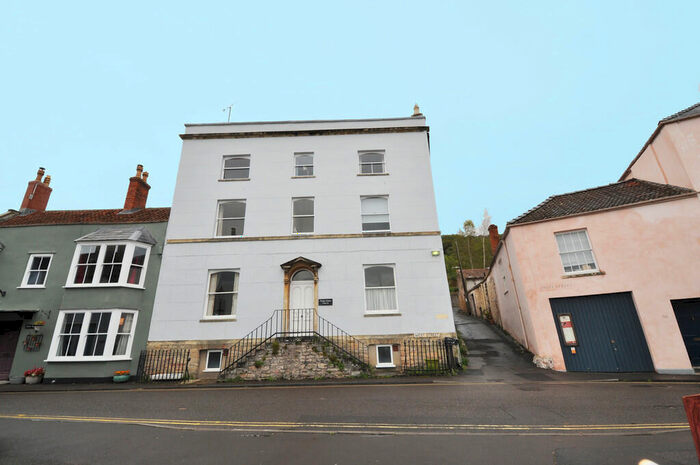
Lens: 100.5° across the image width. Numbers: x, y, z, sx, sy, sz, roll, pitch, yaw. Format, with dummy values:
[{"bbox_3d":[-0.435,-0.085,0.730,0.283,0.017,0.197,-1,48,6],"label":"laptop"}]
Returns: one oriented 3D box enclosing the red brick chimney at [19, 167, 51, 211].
[{"bbox_3d":[-16.485,-2.188,15.410,0.460,2.650,0.780,-2,-18,0],"label":"red brick chimney"}]

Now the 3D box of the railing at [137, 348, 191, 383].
[{"bbox_3d":[-6.523,4.681,10.270,1.660,1.060,0.350,-2,-18,0],"label":"railing"}]

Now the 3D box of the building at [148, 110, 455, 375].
[{"bbox_3d":[-1.898,1.232,16.355,11.750,11.060,8.500,-2,-18,0],"label":"building"}]

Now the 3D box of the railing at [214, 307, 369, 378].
[{"bbox_3d":[-1.898,3.745,10.002,5.000,2.140,0.120,-2,-18,0],"label":"railing"}]

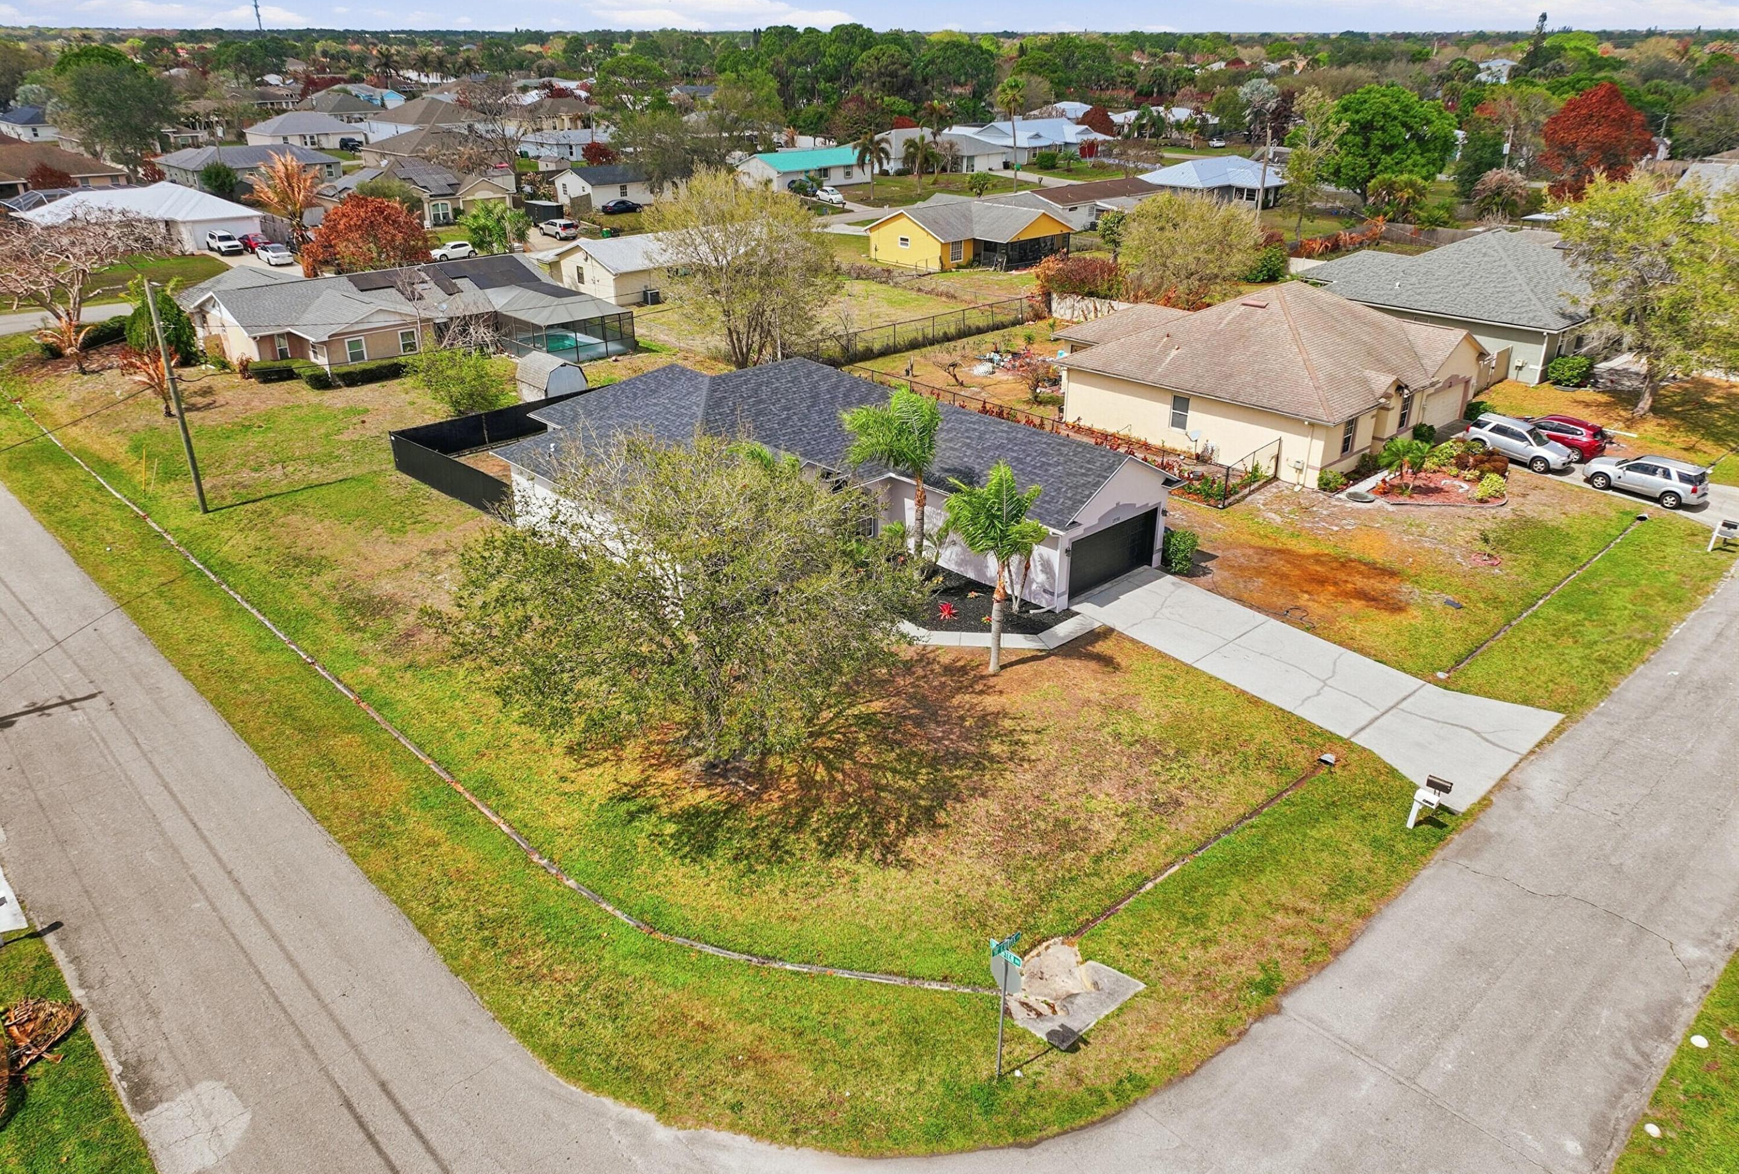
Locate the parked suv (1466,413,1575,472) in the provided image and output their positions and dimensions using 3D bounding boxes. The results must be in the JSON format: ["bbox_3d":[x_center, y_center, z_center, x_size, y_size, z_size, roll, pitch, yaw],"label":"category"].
[{"bbox_3d":[29.744,-6.562,55.147,1.830,1.690,4.600,-19,34,-35],"label":"parked suv"}]

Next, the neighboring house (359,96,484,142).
[{"bbox_3d":[-76.140,-82.482,213.168,17.500,6.000,16.500,-21,32,-38],"label":"neighboring house"}]

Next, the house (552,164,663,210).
[{"bbox_3d":[-27.908,-45.673,136.396,13.094,4.194,8.082,-22,32,-39],"label":"house"}]

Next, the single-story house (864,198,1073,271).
[{"bbox_3d":[8.042,-30.705,103.297,16.500,4.600,18.200,-21,32,-38],"label":"single-story house"}]

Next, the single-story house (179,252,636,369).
[{"bbox_3d":[-28.220,-16.859,72.983,19.800,4.800,20.400,-21,32,-38],"label":"single-story house"}]

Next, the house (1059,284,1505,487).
[{"bbox_3d":[19.366,-12.136,61.067,17.084,6.547,18.209,-22,32,-39],"label":"house"}]

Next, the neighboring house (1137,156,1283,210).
[{"bbox_3d":[39.111,-45.198,135.001,16.600,4.700,13.700,-21,32,-38],"label":"neighboring house"}]

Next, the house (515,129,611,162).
[{"bbox_3d":[-43.635,-67.484,182.917,15.500,4.300,13.200,-21,32,-38],"label":"house"}]

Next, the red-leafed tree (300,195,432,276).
[{"bbox_3d":[-40.484,-27.784,95.444,10.230,5.972,9.514,-22,32,-39],"label":"red-leafed tree"}]

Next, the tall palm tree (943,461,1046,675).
[{"bbox_3d":[3.842,-0.357,35.433,3.000,6.500,3.000,0,25,0],"label":"tall palm tree"}]

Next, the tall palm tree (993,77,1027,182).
[{"bbox_3d":[16.824,-54.355,144.861,4.100,13.000,4.100,3,25,6],"label":"tall palm tree"}]

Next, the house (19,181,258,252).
[{"bbox_3d":[-65.735,-33.064,108.120,16.266,4.859,16.572,-22,32,-39],"label":"house"}]

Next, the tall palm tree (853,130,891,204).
[{"bbox_3d":[0.250,-48.153,137.829,4.300,7.600,4.300,0,25,0],"label":"tall palm tree"}]

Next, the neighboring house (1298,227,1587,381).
[{"bbox_3d":[36.393,-18.795,76.012,17.200,6.000,20.000,-22,33,-39],"label":"neighboring house"}]

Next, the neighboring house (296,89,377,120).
[{"bbox_3d":[-110.408,-99.493,251.005,13.000,5.600,18.500,-21,32,-38],"label":"neighboring house"}]

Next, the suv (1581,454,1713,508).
[{"bbox_3d":[32.724,-4.688,50.782,1.820,1.680,4.600,-19,31,-35],"label":"suv"}]

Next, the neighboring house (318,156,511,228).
[{"bbox_3d":[-46.774,-39.870,122.032,15.800,5.700,15.500,-21,32,-38],"label":"neighboring house"}]

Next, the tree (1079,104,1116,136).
[{"bbox_3d":[39.519,-80.152,207.905,6.800,6.600,6.800,0,25,0],"label":"tree"}]

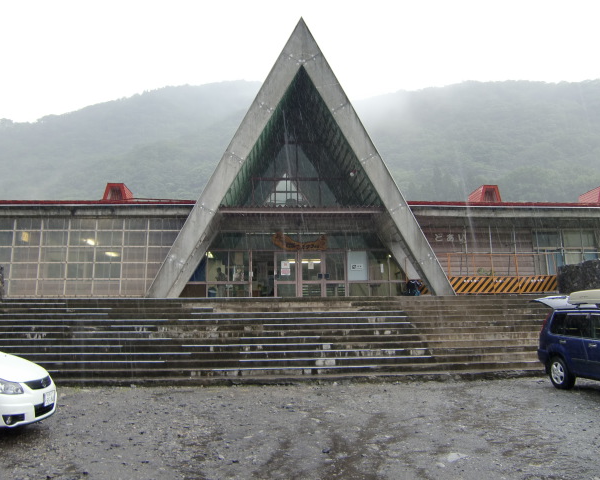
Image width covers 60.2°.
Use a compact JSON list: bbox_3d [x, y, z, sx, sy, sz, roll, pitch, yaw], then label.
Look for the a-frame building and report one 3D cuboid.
[{"bbox_3d":[-0.327,-2.419,23.461,10.633,10.545,10.000,0,-9,-5],"label":"a-frame building"}]

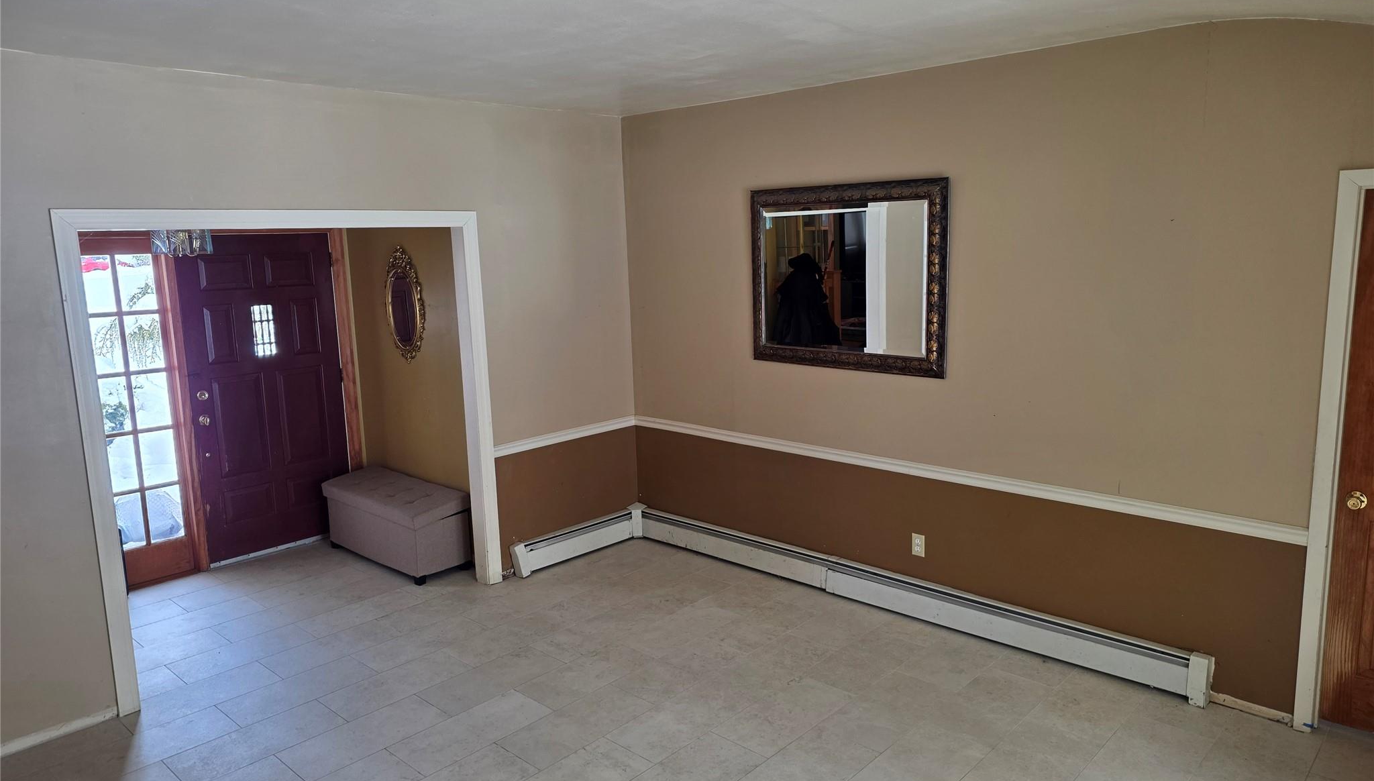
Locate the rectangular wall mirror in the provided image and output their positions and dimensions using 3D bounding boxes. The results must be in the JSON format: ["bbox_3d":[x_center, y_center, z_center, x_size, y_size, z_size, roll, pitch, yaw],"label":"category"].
[{"bbox_3d":[0.796,-0.577,4.694,1.165,0.930,0.045,7,13,43],"label":"rectangular wall mirror"}]

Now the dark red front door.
[{"bbox_3d":[-2.725,0.016,5.946,0.050,2.025,0.945,7,13,43],"label":"dark red front door"}]

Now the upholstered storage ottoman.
[{"bbox_3d":[-1.845,0.851,5.792,1.110,0.440,0.390,7,13,43],"label":"upholstered storage ottoman"}]

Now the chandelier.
[{"bbox_3d":[-2.616,-0.888,4.694,0.285,0.380,0.285,7,13,43],"label":"chandelier"}]

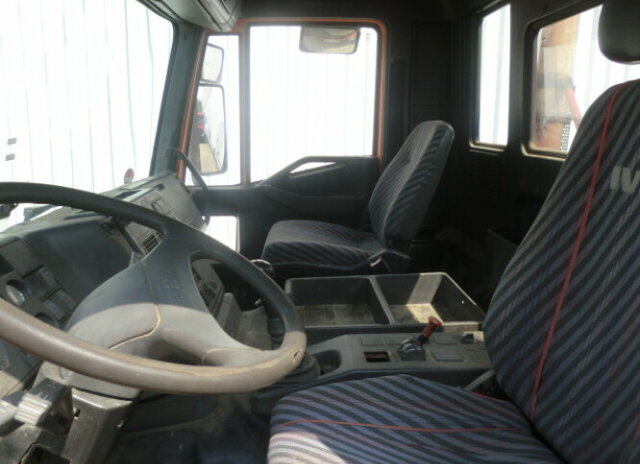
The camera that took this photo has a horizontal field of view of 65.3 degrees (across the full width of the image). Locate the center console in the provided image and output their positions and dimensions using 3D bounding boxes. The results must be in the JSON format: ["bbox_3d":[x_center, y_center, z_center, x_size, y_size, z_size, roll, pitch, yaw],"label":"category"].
[{"bbox_3d":[0.153,0.315,1.500,0.685,0.185,0.645,-1,13,-4],"label":"center console"}]

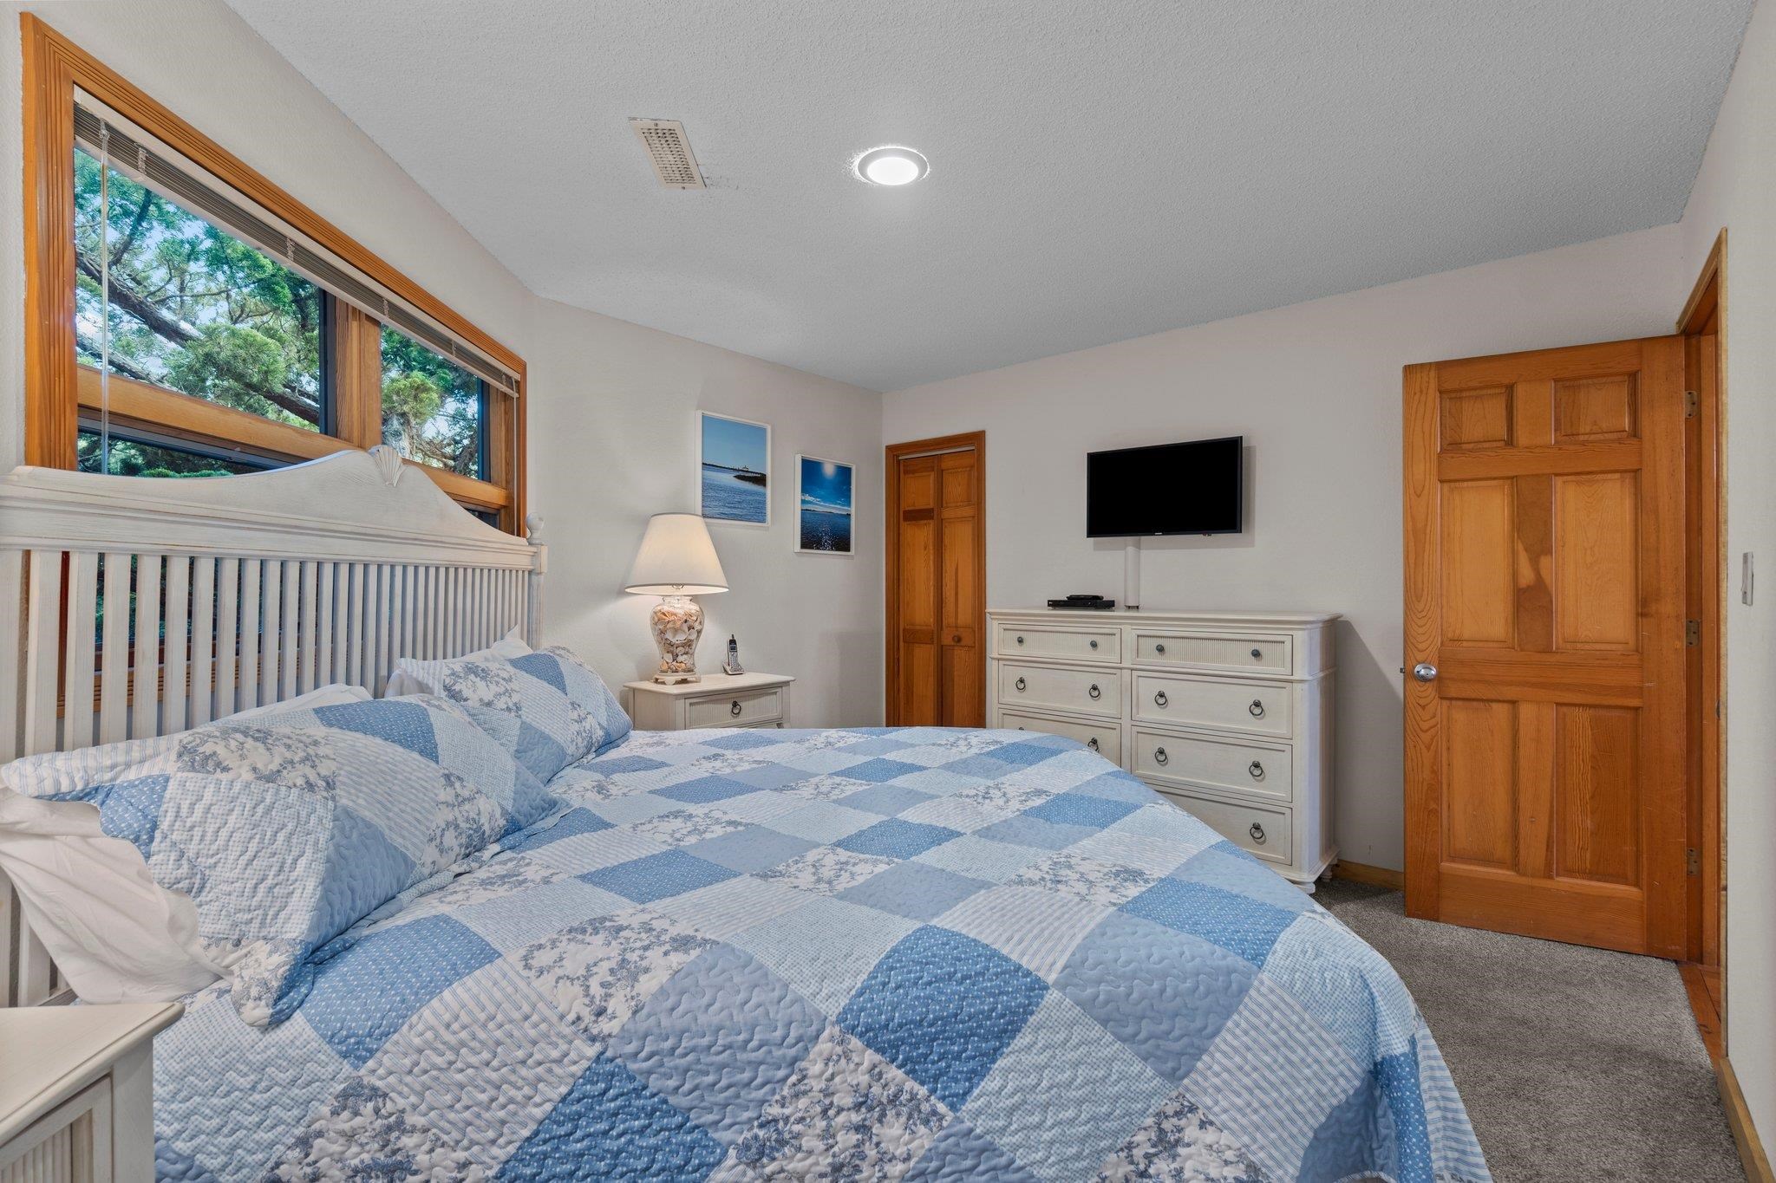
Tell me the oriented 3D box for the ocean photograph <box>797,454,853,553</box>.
[{"bbox_3d":[-0.350,-0.485,4.270,0.030,0.540,0.430,0,1,41],"label":"ocean photograph"}]

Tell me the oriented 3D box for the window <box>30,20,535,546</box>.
[{"bbox_3d":[-1.415,-0.359,2.080,0.090,1.110,1.850,0,0,-4],"label":"window"}]

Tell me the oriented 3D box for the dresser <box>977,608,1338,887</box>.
[{"bbox_3d":[1.180,0.643,3.355,1.440,1.105,0.460,0,1,40],"label":"dresser"}]

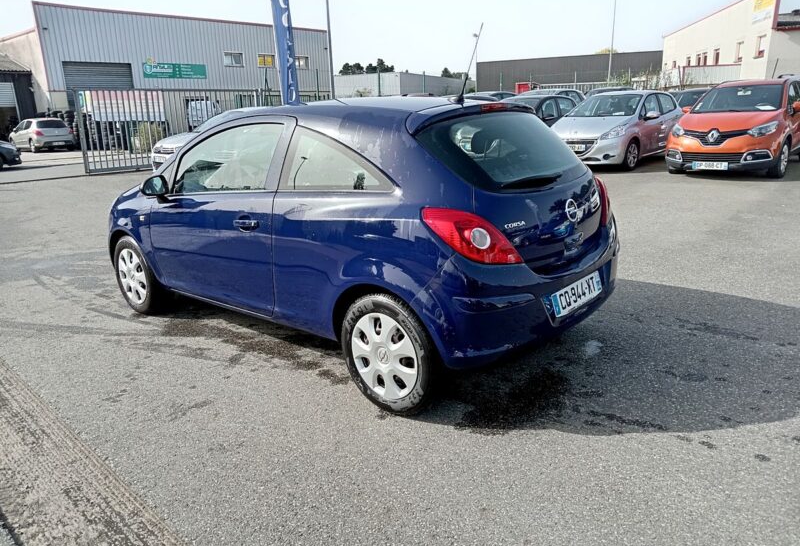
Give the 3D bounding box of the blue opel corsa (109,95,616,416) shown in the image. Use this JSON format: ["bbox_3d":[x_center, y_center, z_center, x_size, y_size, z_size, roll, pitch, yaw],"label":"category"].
[{"bbox_3d":[-0.603,-0.421,4.047,3.990,1.480,1.750,11,21,39],"label":"blue opel corsa"}]

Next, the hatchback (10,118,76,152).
[{"bbox_3d":[-16.441,-6.315,26.415,4.250,1.490,1.810,11,21,39],"label":"hatchback"}]

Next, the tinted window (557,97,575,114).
[{"bbox_3d":[4.020,-3.980,13.850,0.820,0.420,0.120,-18,22,-41],"label":"tinted window"}]

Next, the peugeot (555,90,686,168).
[{"bbox_3d":[4.518,-2.999,11.937,1.760,1.460,3.960,12,22,41],"label":"peugeot"}]

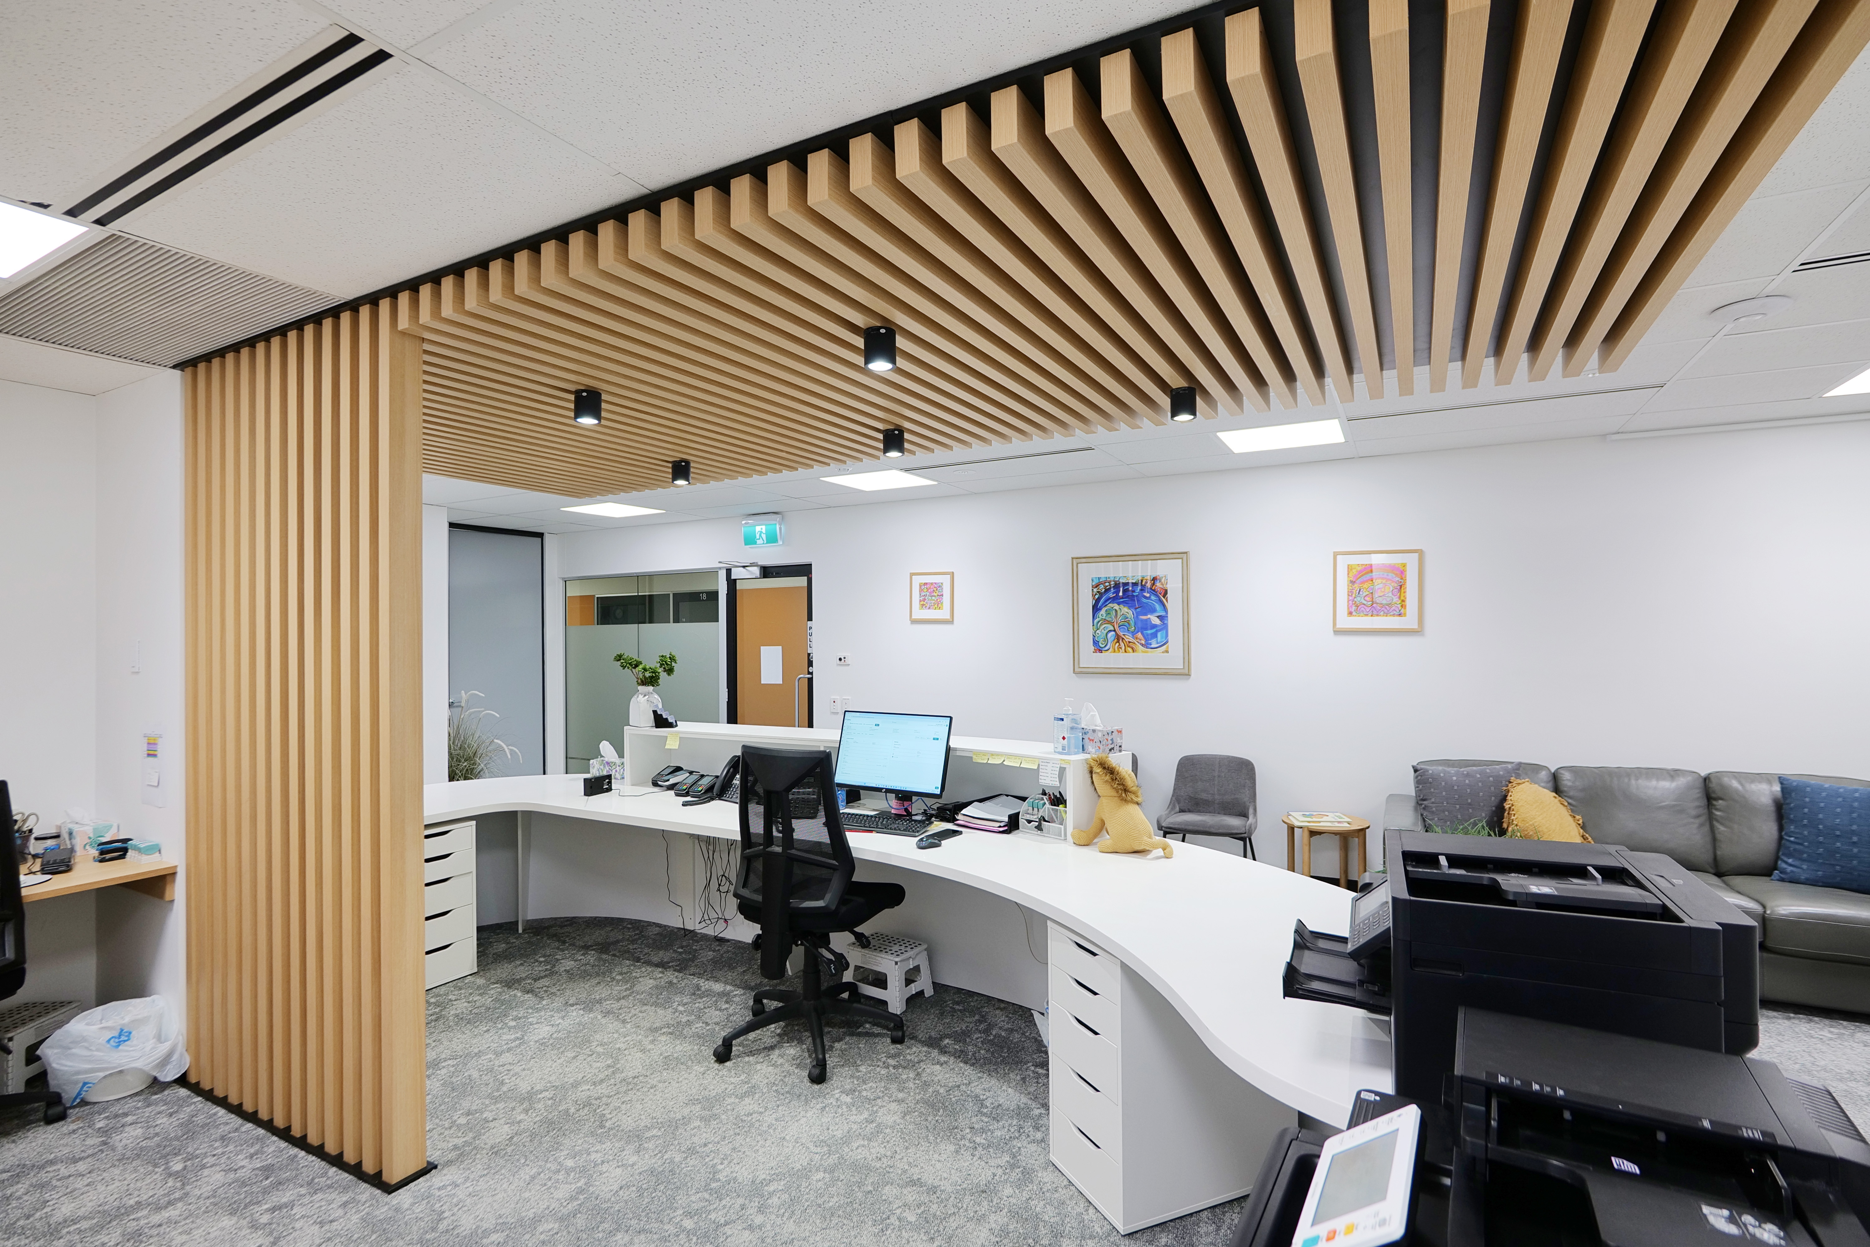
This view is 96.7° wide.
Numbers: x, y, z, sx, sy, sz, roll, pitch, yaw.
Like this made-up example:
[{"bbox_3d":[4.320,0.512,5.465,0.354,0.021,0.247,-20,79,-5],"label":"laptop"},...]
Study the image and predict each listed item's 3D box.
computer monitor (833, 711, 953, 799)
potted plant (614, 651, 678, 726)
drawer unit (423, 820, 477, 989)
[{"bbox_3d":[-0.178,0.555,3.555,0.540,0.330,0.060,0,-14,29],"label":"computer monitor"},{"bbox_3d":[-1.547,0.362,4.504,0.320,0.400,0.270,0,0,3],"label":"potted plant"},{"bbox_3d":[-2.445,1.249,3.796,0.580,0.700,0.360,0,0,29],"label":"drawer unit"}]

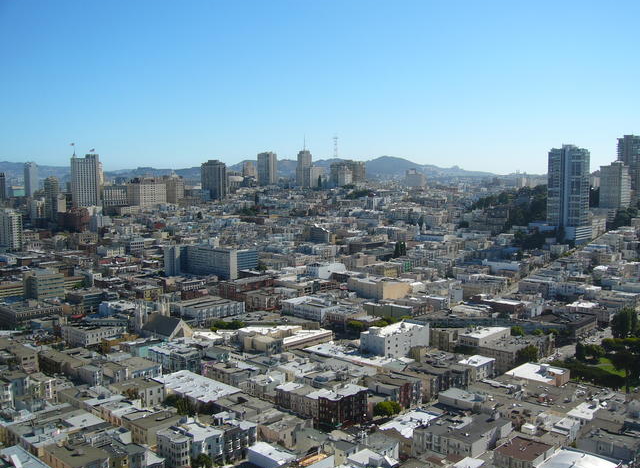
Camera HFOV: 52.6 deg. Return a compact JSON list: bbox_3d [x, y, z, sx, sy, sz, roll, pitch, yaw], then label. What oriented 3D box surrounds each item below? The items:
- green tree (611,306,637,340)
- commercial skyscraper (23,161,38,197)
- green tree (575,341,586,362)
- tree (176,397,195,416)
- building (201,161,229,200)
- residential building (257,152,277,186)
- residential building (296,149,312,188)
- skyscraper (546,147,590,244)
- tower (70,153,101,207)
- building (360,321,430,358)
[{"bbox_3d":[208.800,60.470,444.240,17.890,21.560,17.890,0,5,0],"label":"green tree"},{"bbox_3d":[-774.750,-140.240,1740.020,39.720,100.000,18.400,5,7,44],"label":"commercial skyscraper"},{"bbox_3d":[156.000,70.600,387.010,7.190,11.560,7.190,0,5,0],"label":"green tree"},{"bbox_3d":[-59.900,77.180,287.600,7.700,9.500,7.500,-2,5,-12],"label":"tree"},{"bbox_3d":[-194.250,-97.440,1185.810,42.730,69.290,28.100,5,7,44],"label":"building"},{"bbox_3d":[-118.140,-141.200,1455.710,35.000,80.000,26.000,5,7,44],"label":"residential building"},{"bbox_3d":[-31.440,-126.480,1268.090,18.270,74.510,23.380,5,7,44],"label":"residential building"},{"bbox_3d":[285.650,-45.490,746.150,36.000,110.000,38.000,5,7,44],"label":"skyscraper"},{"bbox_3d":[-397.410,-88.240,1097.460,25.920,92.660,40.700,5,7,44],"label":"tower"},{"bbox_3d":[48.760,67.820,413.770,18.990,16.000,46.050,5,7,44],"label":"building"}]

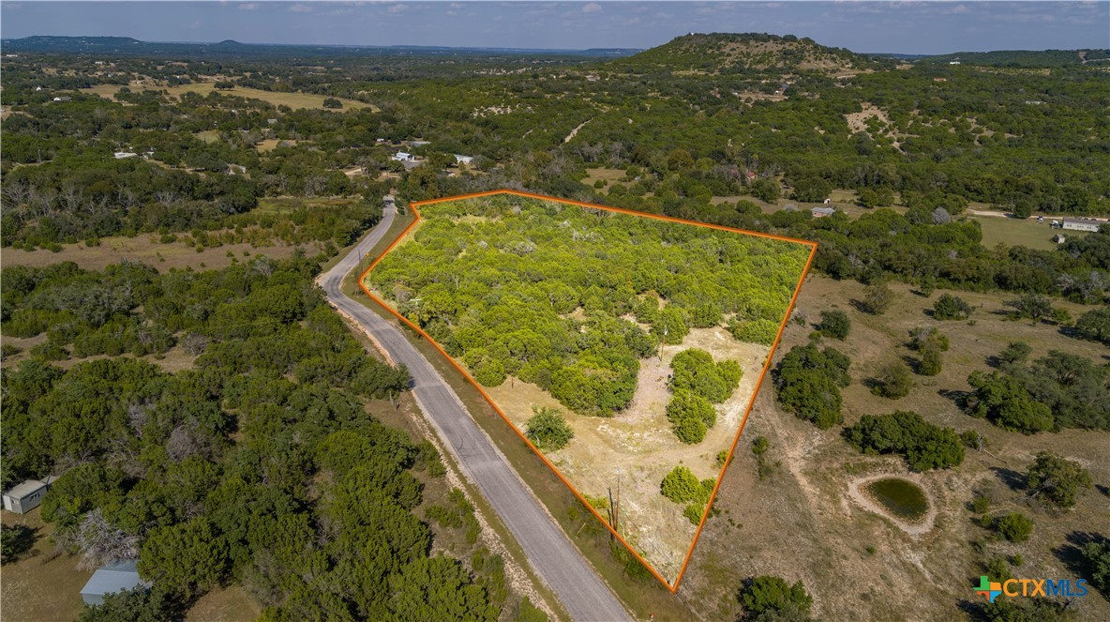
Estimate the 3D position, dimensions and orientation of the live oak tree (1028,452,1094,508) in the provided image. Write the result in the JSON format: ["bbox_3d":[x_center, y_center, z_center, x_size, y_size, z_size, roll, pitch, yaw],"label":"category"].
[{"bbox_3d":[71.100,23.900,99.500,7.900,7.200,7.700,0,21,0],"label":"live oak tree"}]

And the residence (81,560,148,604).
[{"bbox_3d":[-50.100,32.170,83.200,7.600,3.400,5.750,2,21,5],"label":"residence"}]

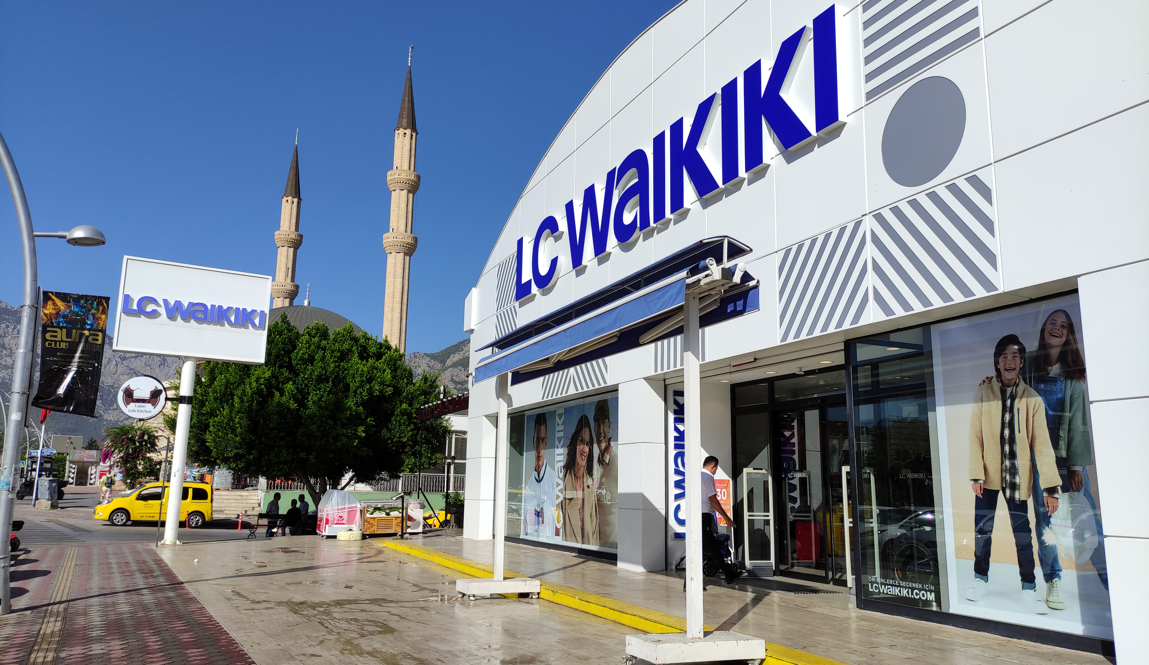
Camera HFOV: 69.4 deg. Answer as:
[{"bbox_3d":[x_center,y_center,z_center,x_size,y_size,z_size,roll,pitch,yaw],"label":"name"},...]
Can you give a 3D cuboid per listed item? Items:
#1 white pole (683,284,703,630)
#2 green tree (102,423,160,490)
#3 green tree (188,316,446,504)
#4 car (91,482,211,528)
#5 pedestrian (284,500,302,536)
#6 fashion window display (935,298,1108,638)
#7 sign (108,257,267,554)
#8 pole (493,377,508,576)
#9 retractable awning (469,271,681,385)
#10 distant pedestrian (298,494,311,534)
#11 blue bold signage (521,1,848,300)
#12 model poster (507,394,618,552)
[{"bbox_3d":[1.005,1.073,7.028,0.100,2.900,0.100,4,-11,-18],"label":"white pole"},{"bbox_3d":[-24.016,6.763,45.000,3.000,3.800,2.800,7,-12,-29],"label":"green tree"},{"bbox_3d":[-8.978,3.344,29.079,8.700,7.650,8.300,4,-11,-17],"label":"green tree"},{"bbox_3d":[-16.835,6.856,33.319,4.250,1.810,1.830,7,-12,-30],"label":"car"},{"bbox_3d":[-9.567,6.274,28.016,0.550,1.270,0.720,7,-12,-27],"label":"pedestrian"},{"bbox_3d":[4.195,1.228,7.840,0.050,2.950,1.830,6,-12,-23],"label":"fashion window display"},{"bbox_3d":[-9.921,1.759,21.305,3.600,7.130,0.420,8,-13,-32],"label":"sign"},{"bbox_3d":[-0.979,1.869,11.326,0.100,2.910,0.100,4,-11,-18],"label":"pole"},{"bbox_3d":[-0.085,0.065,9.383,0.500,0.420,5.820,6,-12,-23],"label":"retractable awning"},{"bbox_3d":[-9.537,6.576,29.344,0.340,1.680,0.480,6,-12,-25],"label":"distant pedestrian"},{"bbox_3d":[0.934,-2.330,14.816,0.140,1.500,11.000,6,-12,-23],"label":"blue bold signage"},{"bbox_3d":[-0.182,2.978,17.491,0.050,2.880,5.650,6,-12,-23],"label":"model poster"}]

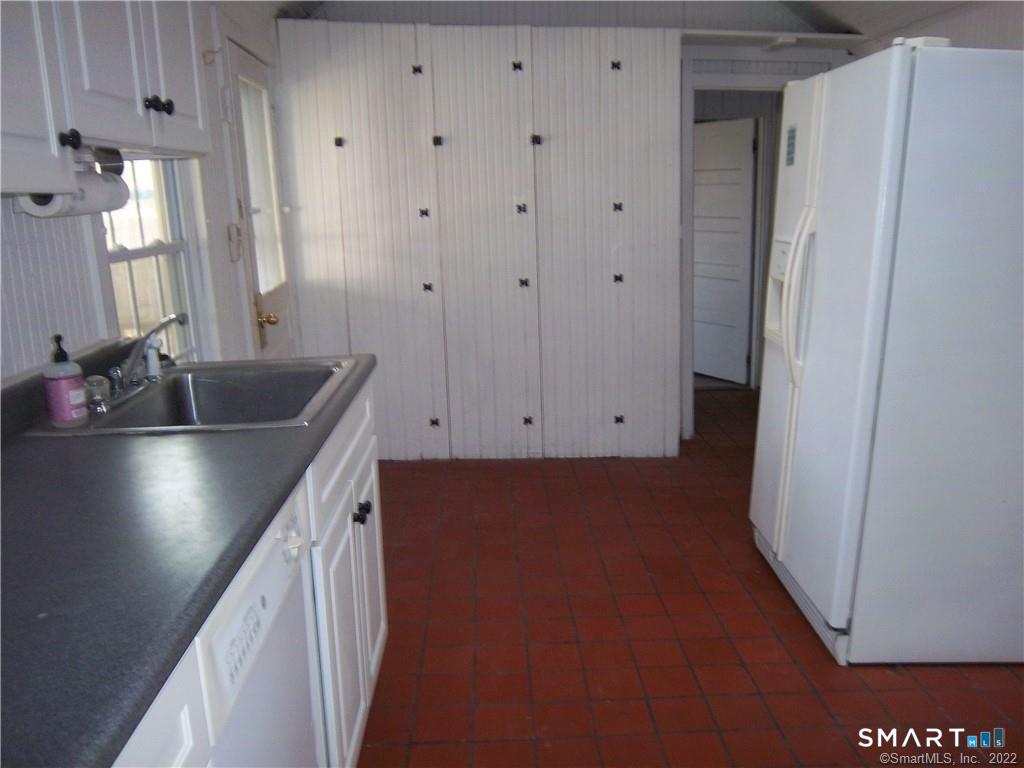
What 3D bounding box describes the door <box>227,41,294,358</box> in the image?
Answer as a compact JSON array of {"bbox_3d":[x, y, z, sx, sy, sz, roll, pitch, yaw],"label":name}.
[{"bbox_3d":[-1.127,-0.461,3.813,0.045,1.990,0.680,-2,13,-1],"label":"door"}]

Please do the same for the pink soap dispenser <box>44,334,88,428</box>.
[{"bbox_3d":[-0.941,-0.010,1.744,0.074,0.192,0.066,-6,14,-18],"label":"pink soap dispenser"}]

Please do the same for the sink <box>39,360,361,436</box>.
[{"bbox_3d":[-0.712,0.100,2.055,0.560,0.180,0.680,-2,13,-1],"label":"sink"}]

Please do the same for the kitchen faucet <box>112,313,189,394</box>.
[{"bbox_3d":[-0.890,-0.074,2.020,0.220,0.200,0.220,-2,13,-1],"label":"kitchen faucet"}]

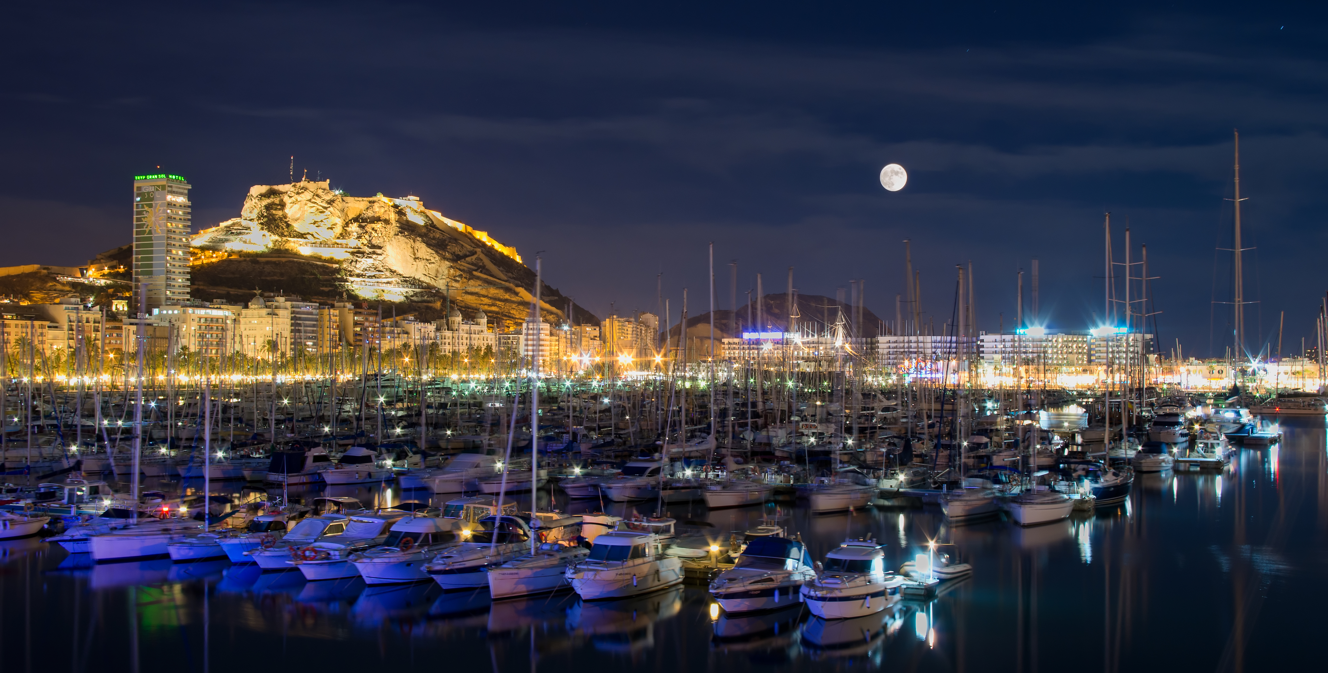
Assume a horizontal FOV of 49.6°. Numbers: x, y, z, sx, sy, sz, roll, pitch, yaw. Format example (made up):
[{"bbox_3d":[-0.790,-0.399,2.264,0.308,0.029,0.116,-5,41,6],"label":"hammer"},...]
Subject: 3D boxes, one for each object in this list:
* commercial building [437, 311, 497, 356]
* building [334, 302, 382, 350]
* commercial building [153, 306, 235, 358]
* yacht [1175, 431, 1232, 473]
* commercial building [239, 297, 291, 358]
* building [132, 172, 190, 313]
[{"bbox_3d":[-122.740,3.340,850.870,21.000,33.670,68.820,0,-1,18],"label":"commercial building"},{"bbox_3d":[-156.030,1.310,724.160,14.000,33.490,26.810,0,-1,18],"label":"building"},{"bbox_3d":[-199.640,1.690,609.850,18.320,28.840,31.360,0,-1,18],"label":"commercial building"},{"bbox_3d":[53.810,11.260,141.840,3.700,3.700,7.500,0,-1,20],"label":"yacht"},{"bbox_3d":[-183.150,-0.210,660.210,18.060,34.340,13.530,0,-1,18],"label":"commercial building"},{"bbox_3d":[-234.760,-29.350,672.740,19.200,90.820,16.370,0,-1,22],"label":"building"}]

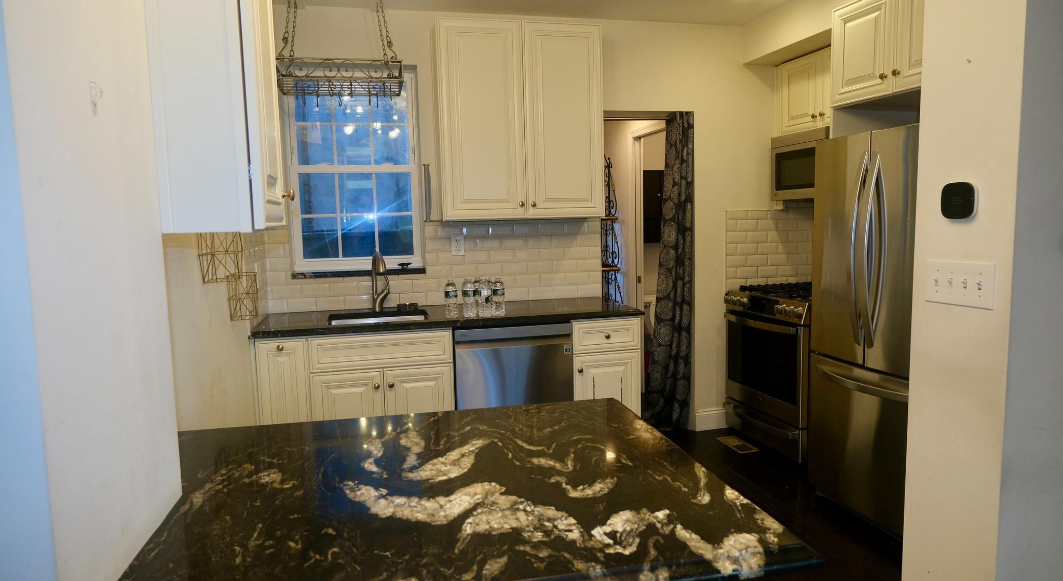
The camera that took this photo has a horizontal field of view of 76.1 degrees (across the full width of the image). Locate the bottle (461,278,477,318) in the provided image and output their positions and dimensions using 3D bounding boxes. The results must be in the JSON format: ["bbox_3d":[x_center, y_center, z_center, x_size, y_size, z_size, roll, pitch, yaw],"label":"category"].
[{"bbox_3d":[-0.310,0.036,3.442,0.066,0.200,0.066,-3,6,-13],"label":"bottle"}]

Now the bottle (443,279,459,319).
[{"bbox_3d":[-0.406,0.035,3.471,0.065,0.200,0.065,-3,6,-13],"label":"bottle"}]

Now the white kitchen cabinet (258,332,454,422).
[{"bbox_3d":[-0.900,0.611,3.599,0.922,0.882,0.630,-3,6,-13],"label":"white kitchen cabinet"}]

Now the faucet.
[{"bbox_3d":[-0.814,-0.046,3.680,0.098,0.336,0.225,-4,7,-22],"label":"faucet"}]

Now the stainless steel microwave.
[{"bbox_3d":[1.782,-0.727,3.938,0.395,0.392,0.757,-3,6,-13],"label":"stainless steel microwave"}]

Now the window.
[{"bbox_3d":[-1.008,-0.683,3.905,0.730,1.125,0.080,-3,6,-13],"label":"window"}]

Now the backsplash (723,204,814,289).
[{"bbox_3d":[1.584,-0.275,4.488,0.660,0.540,0.015,-3,6,-13],"label":"backsplash"}]

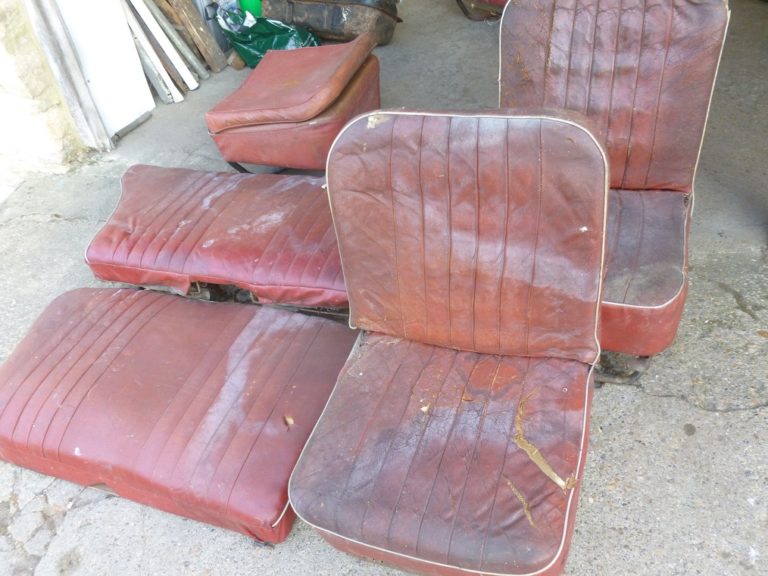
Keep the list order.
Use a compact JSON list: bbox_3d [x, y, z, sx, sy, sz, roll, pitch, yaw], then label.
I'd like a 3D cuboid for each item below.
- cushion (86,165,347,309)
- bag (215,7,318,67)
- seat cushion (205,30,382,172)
[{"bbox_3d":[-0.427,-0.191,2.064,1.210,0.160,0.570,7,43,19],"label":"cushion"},{"bbox_3d":[-0.592,-1.383,3.408,0.520,0.240,0.340,7,43,19],"label":"bag"},{"bbox_3d":[-0.326,-0.734,2.475,0.520,0.310,0.570,7,43,19],"label":"seat cushion"}]

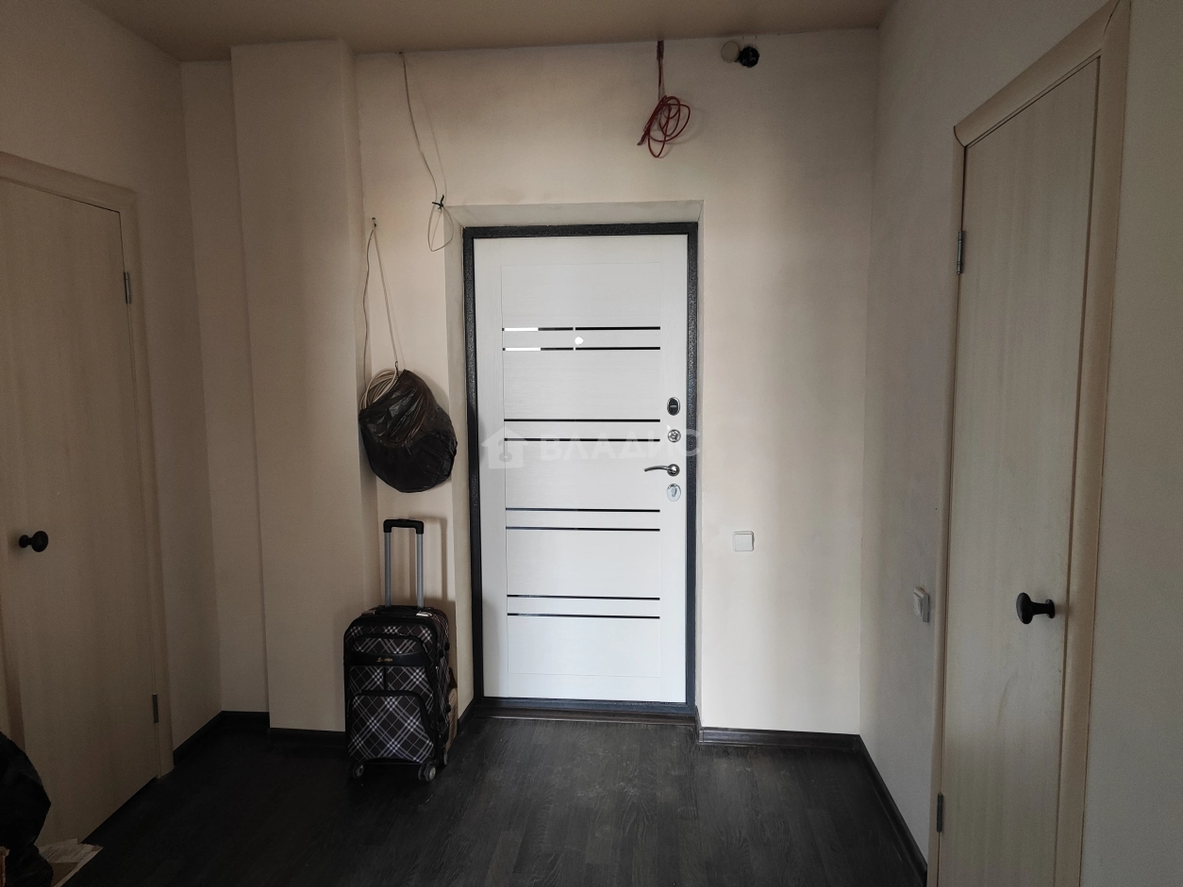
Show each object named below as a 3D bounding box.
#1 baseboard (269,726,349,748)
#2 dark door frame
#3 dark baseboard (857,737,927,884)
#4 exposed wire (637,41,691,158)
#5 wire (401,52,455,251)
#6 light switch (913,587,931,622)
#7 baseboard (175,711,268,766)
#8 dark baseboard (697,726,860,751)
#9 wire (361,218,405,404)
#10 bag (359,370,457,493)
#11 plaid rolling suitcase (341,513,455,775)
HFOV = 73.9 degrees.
[{"bbox_3d":[-1.100,1.183,3.141,0.395,0.063,0.020,0,6,5],"label":"baseboard"},{"bbox_3d":[-0.037,0.137,3.294,0.946,2.040,0.100,0,6,5],"label":"dark door frame"},{"bbox_3d":[1.002,1.210,2.687,0.020,0.063,0.800,0,6,5],"label":"dark baseboard"},{"bbox_3d":[0.260,-1.245,2.835,0.200,0.420,0.130,0,6,5],"label":"exposed wire"},{"bbox_3d":[-0.611,-1.102,2.937,0.195,0.735,0.120,0,6,5],"label":"wire"},{"bbox_3d":[0.966,0.468,2.300,0.020,0.080,0.080,0,6,5],"label":"light switch"},{"bbox_3d":[-1.445,1.185,3.156,0.275,0.064,0.340,0,6,5],"label":"baseboard"},{"bbox_3d":[0.738,1.170,3.102,0.625,0.063,0.020,0,6,5],"label":"dark baseboard"},{"bbox_3d":[-0.801,-0.509,3.007,0.165,0.715,0.130,0,6,5],"label":"wire"},{"bbox_3d":[-0.700,-0.045,2.990,0.380,0.465,0.240,0,6,5],"label":"bag"},{"bbox_3d":[-0.699,0.758,2.894,0.340,0.950,0.240,0,6,5],"label":"plaid rolling suitcase"}]

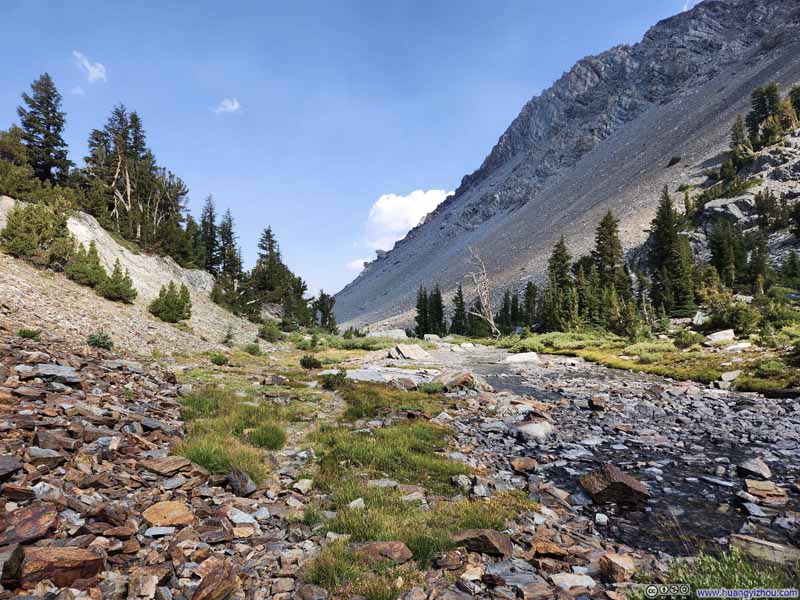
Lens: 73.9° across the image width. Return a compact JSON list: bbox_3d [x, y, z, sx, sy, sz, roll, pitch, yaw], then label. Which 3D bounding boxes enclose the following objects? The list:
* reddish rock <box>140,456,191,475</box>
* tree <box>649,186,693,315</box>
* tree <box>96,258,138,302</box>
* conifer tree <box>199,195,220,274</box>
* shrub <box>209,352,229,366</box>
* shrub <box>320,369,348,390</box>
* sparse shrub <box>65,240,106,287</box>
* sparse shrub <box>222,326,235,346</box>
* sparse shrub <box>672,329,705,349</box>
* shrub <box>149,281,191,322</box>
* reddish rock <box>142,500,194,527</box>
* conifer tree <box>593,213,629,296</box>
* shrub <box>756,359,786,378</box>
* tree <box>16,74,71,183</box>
[{"bbox_3d":[-2.162,1.526,4.900,0.420,0.100,0.300,1,-1,-24],"label":"reddish rock"},{"bbox_3d":[18.831,-3.446,37.000,2.910,8.911,2.757,0,-1,0],"label":"tree"},{"bbox_3d":[-12.001,-0.825,22.500,1.494,1.863,1.345,1,-2,-28],"label":"tree"},{"bbox_3d":[-15.133,-5.176,42.000,1.501,6.322,1.422,0,-1,0],"label":"conifer tree"},{"bbox_3d":[-5.122,1.679,15.000,0.534,0.395,0.507,0,-1,-19],"label":"shrub"},{"bbox_3d":[-1.393,1.690,11.300,0.566,0.444,0.476,0,-1,0],"label":"shrub"},{"bbox_3d":[-13.018,-1.511,22.000,1.652,1.809,1.391,0,-1,0],"label":"sparse shrub"},{"bbox_3d":[-8.067,1.717,25.000,0.537,0.941,0.537,0,-1,-18],"label":"sparse shrub"},{"bbox_3d":[13.570,1.811,25.000,1.430,0.894,1.204,0,-1,0],"label":"sparse shrub"},{"bbox_3d":[-10.191,0.066,23.500,1.704,1.857,1.533,1,-1,-23],"label":"shrub"},{"bbox_3d":[-1.699,1.567,3.900,0.370,0.100,0.270,0,-1,0],"label":"reddish rock"},{"bbox_3d":[17.822,-2.667,45.000,2.834,9.821,2.834,-1,-1,22],"label":"conifer tree"},{"bbox_3d":[10.484,1.933,15.000,0.804,0.536,0.677,0,-1,0],"label":"shrub"},{"bbox_3d":[-24.147,-11.210,36.000,3.038,8.128,3.038,1,-2,-34],"label":"tree"}]

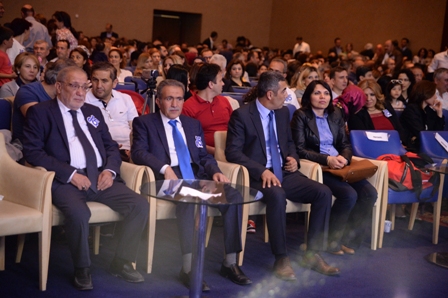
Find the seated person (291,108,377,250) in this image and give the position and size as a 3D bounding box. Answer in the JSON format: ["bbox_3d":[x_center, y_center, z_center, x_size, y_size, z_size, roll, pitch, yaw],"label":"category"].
[{"bbox_3d":[0.811,0.140,6.639,0.580,1.190,0.640,-1,9,-34],"label":"seated person"}]

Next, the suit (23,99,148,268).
[{"bbox_3d":[-0.906,0.203,5.485,0.680,1.030,0.640,-1,9,-32],"label":"suit"}]

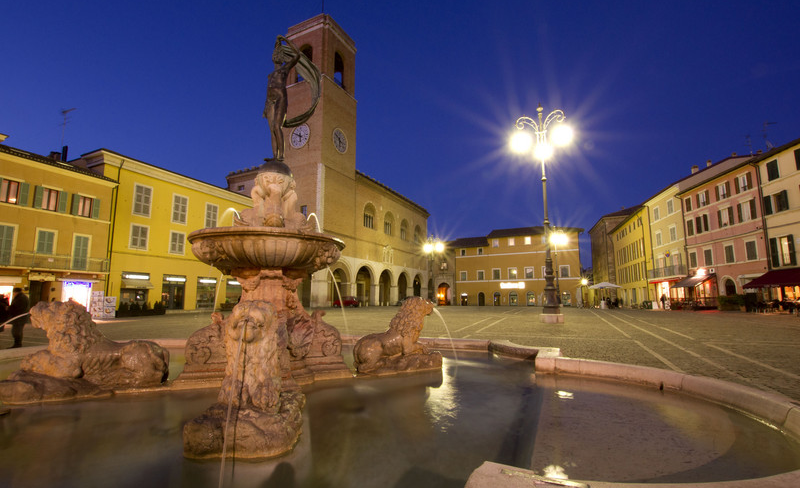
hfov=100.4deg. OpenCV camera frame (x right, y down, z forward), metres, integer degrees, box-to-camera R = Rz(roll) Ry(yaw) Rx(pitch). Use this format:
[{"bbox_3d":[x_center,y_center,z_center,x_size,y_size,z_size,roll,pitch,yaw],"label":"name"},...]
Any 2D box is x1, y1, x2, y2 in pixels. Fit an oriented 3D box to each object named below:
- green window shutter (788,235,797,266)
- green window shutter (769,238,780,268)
[{"bbox_3d":[31.393,0.480,26.642,0.080,2.350,0.620,-2,-9,12],"label":"green window shutter"},{"bbox_3d":[31.725,0.762,28.218,0.080,2.300,0.650,-2,-9,12],"label":"green window shutter"}]

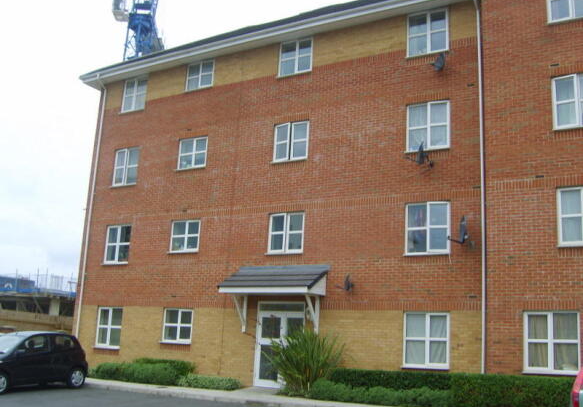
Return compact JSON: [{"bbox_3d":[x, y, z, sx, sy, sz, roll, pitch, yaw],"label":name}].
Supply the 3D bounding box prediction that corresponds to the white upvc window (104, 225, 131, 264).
[{"bbox_3d":[-5.618,1.353,20.894,1.120,1.280,0.100,-5,-14,30],"label":"white upvc window"}]

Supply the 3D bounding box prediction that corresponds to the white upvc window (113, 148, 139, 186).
[{"bbox_3d":[-5.536,-1.230,21.453,1.098,1.292,0.120,-5,-15,30],"label":"white upvc window"}]

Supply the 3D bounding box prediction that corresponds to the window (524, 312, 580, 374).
[{"bbox_3d":[5.444,2.913,13.386,1.120,1.270,0.100,-5,-14,30],"label":"window"}]

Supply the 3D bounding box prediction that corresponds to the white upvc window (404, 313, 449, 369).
[{"bbox_3d":[3.190,3.229,15.060,1.140,1.306,0.120,-5,-15,30],"label":"white upvc window"}]

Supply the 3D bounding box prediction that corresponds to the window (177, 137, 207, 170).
[{"bbox_3d":[-3.068,-1.565,20.083,1.120,0.980,0.100,-5,-14,30],"label":"window"}]

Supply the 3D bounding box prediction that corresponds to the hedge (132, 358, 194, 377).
[{"bbox_3d":[-3.666,4.724,18.155,2.000,0.540,0.800,-5,-15,30],"label":"hedge"}]

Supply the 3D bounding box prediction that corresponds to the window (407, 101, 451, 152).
[{"bbox_3d":[3.489,-1.948,16.268,1.120,1.270,0.100,-5,-14,30],"label":"window"}]

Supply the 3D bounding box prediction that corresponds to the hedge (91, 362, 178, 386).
[{"bbox_3d":[-4.128,4.605,17.478,2.700,0.450,0.950,-5,-15,30],"label":"hedge"}]

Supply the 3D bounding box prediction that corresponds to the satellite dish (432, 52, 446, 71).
[{"bbox_3d":[3.722,-3.559,16.093,0.360,0.520,0.500,1,-12,6],"label":"satellite dish"}]

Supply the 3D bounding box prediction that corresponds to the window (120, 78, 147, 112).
[{"bbox_3d":[-5.338,-3.701,21.955,1.120,1.220,0.100,-5,-14,30],"label":"window"}]

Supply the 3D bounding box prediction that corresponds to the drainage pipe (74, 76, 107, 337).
[{"bbox_3d":[-6.944,0.428,21.612,0.100,10.240,0.420,-5,-14,30],"label":"drainage pipe"}]

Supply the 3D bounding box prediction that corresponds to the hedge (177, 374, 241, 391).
[{"bbox_3d":[-1.993,4.498,16.129,1.550,0.280,0.800,-5,-15,30],"label":"hedge"}]

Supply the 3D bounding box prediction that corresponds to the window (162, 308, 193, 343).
[{"bbox_3d":[-3.362,3.634,18.906,1.123,1.017,0.120,-5,-15,30],"label":"window"}]

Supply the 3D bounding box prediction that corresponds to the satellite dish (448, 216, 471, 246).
[{"bbox_3d":[3.918,0.636,14.897,0.500,0.660,0.580,0,-12,12],"label":"satellite dish"}]

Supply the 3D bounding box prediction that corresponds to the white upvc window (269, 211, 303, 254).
[{"bbox_3d":[-0.139,0.824,17.679,1.141,1.162,0.120,-5,-15,30],"label":"white upvc window"}]

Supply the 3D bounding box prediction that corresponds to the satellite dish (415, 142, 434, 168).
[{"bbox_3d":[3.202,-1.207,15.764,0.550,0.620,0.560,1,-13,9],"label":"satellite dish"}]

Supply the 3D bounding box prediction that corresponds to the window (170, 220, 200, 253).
[{"bbox_3d":[-3.211,1.024,19.540,1.120,0.980,0.100,-5,-14,30],"label":"window"}]

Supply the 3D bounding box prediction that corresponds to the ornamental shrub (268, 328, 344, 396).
[{"bbox_3d":[0.350,3.816,15.454,1.750,1.600,1.600,2,-12,1],"label":"ornamental shrub"}]

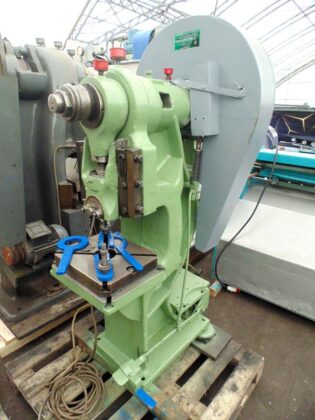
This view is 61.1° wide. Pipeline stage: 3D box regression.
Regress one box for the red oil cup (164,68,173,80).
[{"bbox_3d":[0.063,-0.758,1.493,0.046,0.058,0.046,-1,20,0],"label":"red oil cup"}]

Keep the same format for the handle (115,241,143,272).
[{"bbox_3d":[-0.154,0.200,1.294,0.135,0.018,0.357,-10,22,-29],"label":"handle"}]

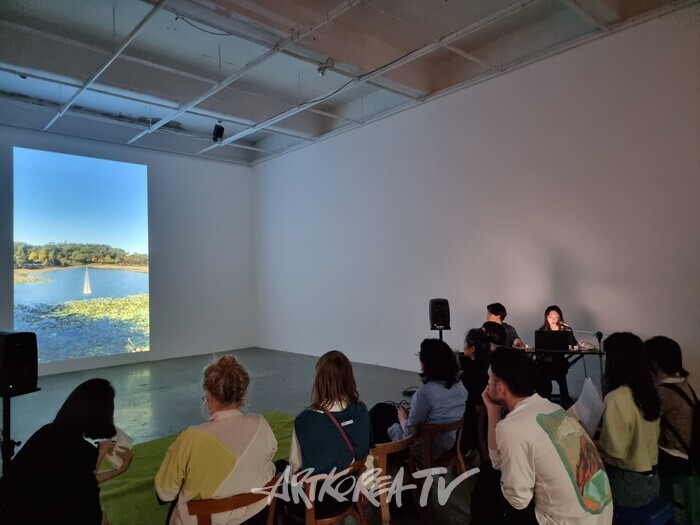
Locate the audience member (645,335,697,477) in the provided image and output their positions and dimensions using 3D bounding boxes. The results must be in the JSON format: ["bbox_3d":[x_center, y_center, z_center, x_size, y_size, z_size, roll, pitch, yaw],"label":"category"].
[{"bbox_3d":[1.780,1.030,2.950,0.470,1.210,0.800,-1,-2,-30],"label":"audience member"}]

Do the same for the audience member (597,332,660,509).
[{"bbox_3d":[1.410,1.008,2.700,0.470,1.250,0.780,-1,-2,-17],"label":"audience member"}]

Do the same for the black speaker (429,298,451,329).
[{"bbox_3d":[1.010,0.584,5.450,0.235,0.360,0.225,-2,-2,8],"label":"black speaker"}]

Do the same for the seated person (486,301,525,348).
[{"bbox_3d":[1.670,1.090,5.420,0.500,1.280,0.750,-3,-2,25],"label":"seated person"}]

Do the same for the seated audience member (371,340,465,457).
[{"bbox_3d":[0.430,1.070,3.200,0.480,1.200,0.800,0,-3,-38],"label":"seated audience member"}]

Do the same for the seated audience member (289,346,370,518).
[{"bbox_3d":[-0.160,1.075,2.670,0.470,1.220,0.780,0,-2,-30],"label":"seated audience member"}]

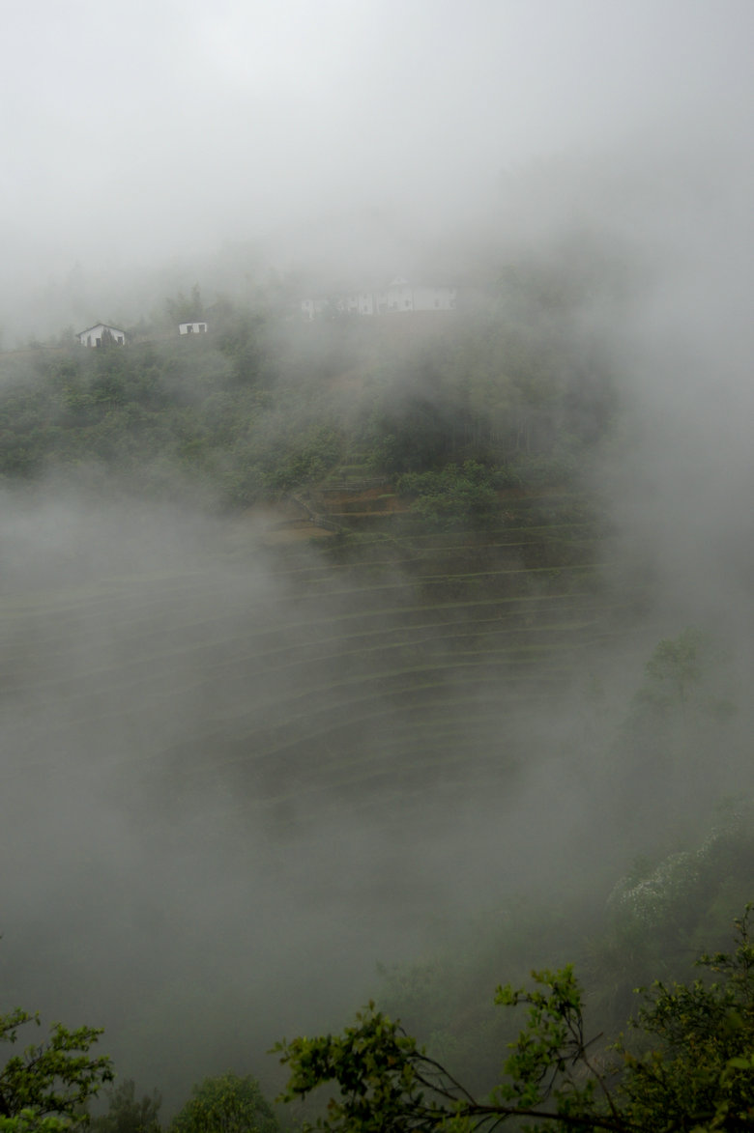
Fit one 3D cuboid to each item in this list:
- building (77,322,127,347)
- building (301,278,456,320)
[{"bbox_3d":[-59.810,-50.390,308.000,10.000,5.000,8.500,-2,8,-7],"label":"building"},{"bbox_3d":[0.240,-66.560,352.000,37.000,9.700,9.000,1,8,14],"label":"building"}]

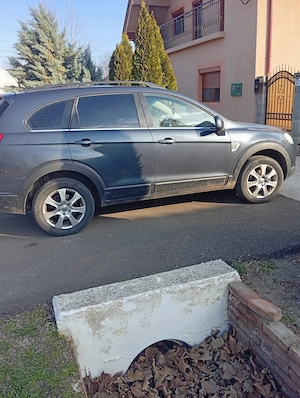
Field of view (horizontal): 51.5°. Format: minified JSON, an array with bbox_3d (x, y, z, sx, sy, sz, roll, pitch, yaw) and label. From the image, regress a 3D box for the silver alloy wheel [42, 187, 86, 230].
[{"bbox_3d":[-1.031,0.103,3.779,0.480,0.480,0.180,-8,17,-14],"label":"silver alloy wheel"}]

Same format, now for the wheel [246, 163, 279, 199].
[{"bbox_3d":[1.569,-0.269,4.434,0.480,0.480,0.180,-8,17,-14],"label":"wheel"}]

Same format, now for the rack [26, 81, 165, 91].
[{"bbox_3d":[-0.617,-1.352,3.747,1.660,0.120,0.090,-6,16,-15],"label":"rack"}]

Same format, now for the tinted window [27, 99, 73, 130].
[{"bbox_3d":[-1.132,-0.946,3.523,0.530,0.350,0.050,-6,-5,-14],"label":"tinted window"}]

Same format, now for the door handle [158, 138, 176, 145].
[{"bbox_3d":[0.215,-0.702,3.813,0.230,0.065,0.055,-4,16,-15],"label":"door handle"}]

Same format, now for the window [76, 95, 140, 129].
[{"bbox_3d":[-0.498,-1.036,3.683,0.720,0.370,0.050,-6,-5,-14],"label":"window"}]

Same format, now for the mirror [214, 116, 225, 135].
[{"bbox_3d":[0.872,-0.926,3.906,0.130,0.230,0.220,-4,16,0],"label":"mirror"}]

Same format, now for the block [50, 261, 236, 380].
[{"bbox_3d":[0.010,1.030,2.691,1.530,0.660,0.260,-9,17,-16],"label":"block"}]

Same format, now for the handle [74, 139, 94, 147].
[{"bbox_3d":[-0.737,-0.643,3.552,0.230,0.075,0.055,-4,16,-15],"label":"handle"}]

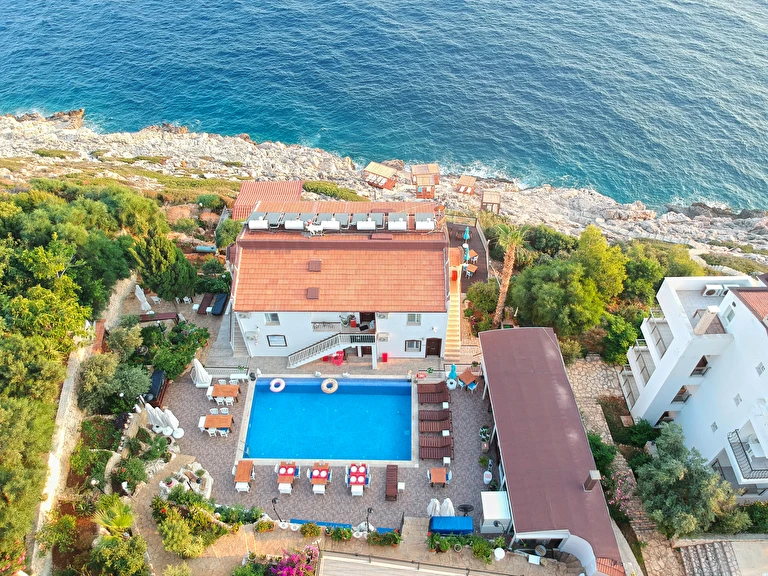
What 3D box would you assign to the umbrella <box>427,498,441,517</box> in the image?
[{"bbox_3d":[2.675,12.030,30.287,0.720,2.350,0.720,0,47,2],"label":"umbrella"}]

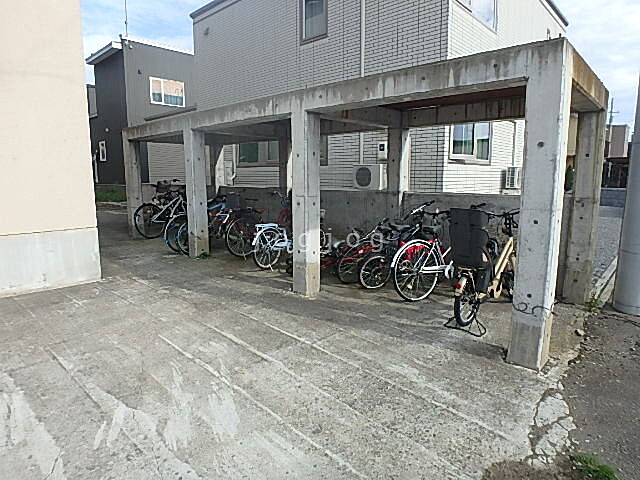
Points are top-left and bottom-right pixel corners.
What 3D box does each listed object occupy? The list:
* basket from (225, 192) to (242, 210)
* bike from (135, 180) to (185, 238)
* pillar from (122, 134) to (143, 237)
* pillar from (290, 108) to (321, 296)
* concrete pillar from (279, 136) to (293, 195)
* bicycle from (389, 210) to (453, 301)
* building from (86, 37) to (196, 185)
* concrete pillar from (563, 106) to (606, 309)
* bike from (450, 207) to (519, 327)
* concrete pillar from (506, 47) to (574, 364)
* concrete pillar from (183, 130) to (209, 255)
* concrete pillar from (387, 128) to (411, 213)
[{"bbox_3d":[-1.671,-0.744,7.500,0.320,0.270,0.270,8,11,44],"label":"basket"},{"bbox_3d":[-3.108,-0.622,8.111,0.570,1.070,1.750,5,10,32],"label":"bike"},{"bbox_3d":[-3.800,-1.096,7.960,0.239,2.083,0.244,7,11,42],"label":"pillar"},{"bbox_3d":[-0.165,-0.396,4.720,0.239,2.159,0.244,7,11,42],"label":"pillar"},{"bbox_3d":[-0.632,-0.982,7.799,0.239,2.093,0.244,7,11,42],"label":"concrete pillar"},{"bbox_3d":[1.600,0.159,4.768,1.780,1.050,0.570,-5,9,-30],"label":"bicycle"},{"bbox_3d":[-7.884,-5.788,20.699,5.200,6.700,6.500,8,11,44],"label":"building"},{"bbox_3d":[3.053,-0.358,4.510,0.239,2.159,0.244,7,11,42],"label":"concrete pillar"},{"bbox_3d":[1.882,0.207,4.223,1.650,1.200,0.580,-8,11,-42],"label":"bike"},{"bbox_3d":[1.710,-0.211,3.028,0.239,2.444,0.244,7,11,42],"label":"concrete pillar"},{"bbox_3d":[-2.006,-0.732,6.360,0.239,2.008,0.244,7,11,42],"label":"concrete pillar"},{"bbox_3d":[1.231,-0.622,6.142,0.239,2.200,0.244,7,11,42],"label":"concrete pillar"}]

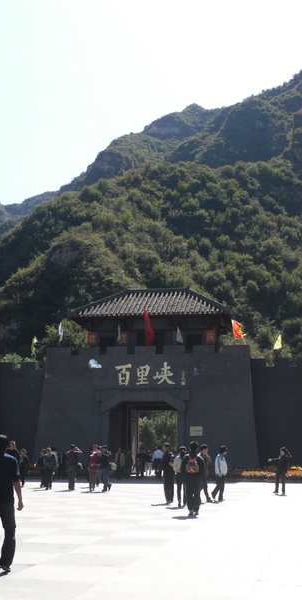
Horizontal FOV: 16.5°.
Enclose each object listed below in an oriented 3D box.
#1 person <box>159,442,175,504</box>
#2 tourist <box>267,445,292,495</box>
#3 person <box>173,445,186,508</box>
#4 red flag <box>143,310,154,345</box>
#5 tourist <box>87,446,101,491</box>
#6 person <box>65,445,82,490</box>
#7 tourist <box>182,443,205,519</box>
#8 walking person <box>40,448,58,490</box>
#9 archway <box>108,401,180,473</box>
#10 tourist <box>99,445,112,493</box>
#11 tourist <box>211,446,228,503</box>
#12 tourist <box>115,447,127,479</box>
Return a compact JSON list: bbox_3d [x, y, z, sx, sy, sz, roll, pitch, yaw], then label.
[{"bbox_3d":[0.484,5.074,30.500,0.420,1.740,0.500,-7,-11,42],"label":"person"},{"bbox_3d":[4.657,6.140,37.400,0.850,1.660,0.500,-5,-9,30],"label":"tourist"},{"bbox_3d":[0.864,4.922,29.000,0.460,1.660,0.360,0,-8,3],"label":"person"},{"bbox_3d":[-0.108,1.497,56.000,0.550,1.850,0.400,1,-8,-6],"label":"red flag"},{"bbox_3d":[-2.134,6.285,38.885,0.520,1.709,0.480,-2,-9,18],"label":"tourist"},{"bbox_3d":[-2.944,6.393,39.747,0.580,1.710,0.420,0,-8,3],"label":"person"},{"bbox_3d":[0.993,4.222,24.600,0.550,1.730,0.420,0,-8,0],"label":"tourist"},{"bbox_3d":[-3.962,6.626,40.800,0.500,1.620,0.360,-1,-8,12],"label":"walking person"},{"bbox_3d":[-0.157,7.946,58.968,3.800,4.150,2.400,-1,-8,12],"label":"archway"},{"bbox_3d":[-1.726,6.424,39.786,0.550,1.700,0.500,4,-9,-24],"label":"tourist"},{"bbox_3d":[2.190,5.536,33.224,0.520,1.740,0.460,2,-8,-12],"label":"tourist"},{"bbox_3d":[-1.503,8.332,53.000,0.560,1.690,0.380,1,-8,0],"label":"tourist"}]

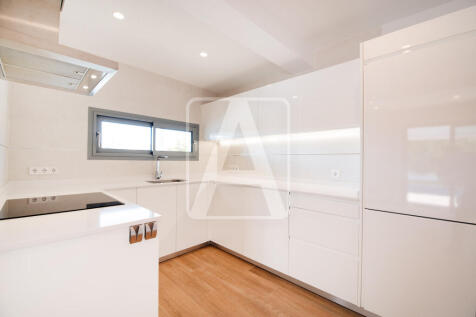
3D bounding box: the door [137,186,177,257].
[{"bbox_3d":[-0.883,0.701,2.166,0.020,0.775,0.447,0,-1,42],"label":"door"}]

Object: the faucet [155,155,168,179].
[{"bbox_3d":[-0.999,0.116,2.603,0.250,0.310,0.070,0,-1,42],"label":"faucet"}]

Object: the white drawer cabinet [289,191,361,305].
[{"bbox_3d":[0.912,0.736,1.958,0.610,0.810,0.580,0,-1,43],"label":"white drawer cabinet"}]

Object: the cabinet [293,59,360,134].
[{"bbox_3d":[1.010,-0.582,2.086,0.625,0.630,0.338,0,0,43],"label":"cabinet"}]

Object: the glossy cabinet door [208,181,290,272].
[{"bbox_3d":[0.081,0.733,2.350,1.181,0.819,0.025,0,0,43],"label":"glossy cabinet door"}]

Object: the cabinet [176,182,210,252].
[{"bbox_3d":[-0.580,0.726,2.552,0.025,0.819,0.489,0,0,43],"label":"cabinet"}]

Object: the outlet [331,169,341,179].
[{"bbox_3d":[1.086,0.164,2.220,0.083,0.083,0.012,0,-1,42],"label":"outlet"}]

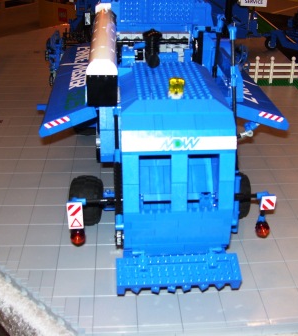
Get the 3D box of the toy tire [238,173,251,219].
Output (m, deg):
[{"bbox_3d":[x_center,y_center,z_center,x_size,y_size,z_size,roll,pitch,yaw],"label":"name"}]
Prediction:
[{"bbox_3d":[0.119,0.039,0.657,0.040,0.069,0.069,1,29,0],"label":"toy tire"}]

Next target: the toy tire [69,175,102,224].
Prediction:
[{"bbox_3d":[-0.086,0.044,0.641,0.040,0.069,0.069,2,29,2],"label":"toy tire"}]

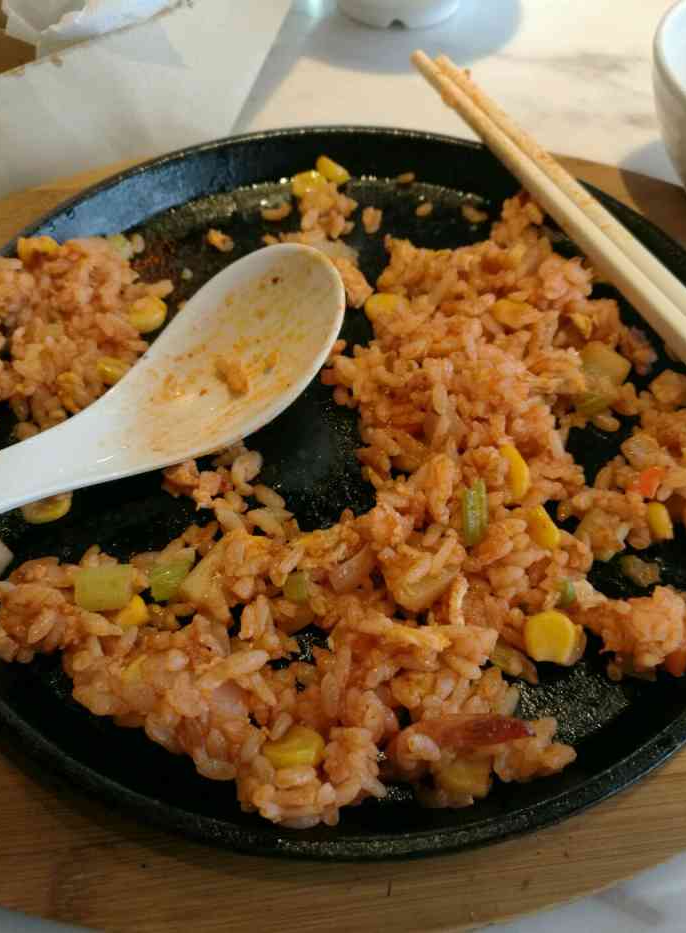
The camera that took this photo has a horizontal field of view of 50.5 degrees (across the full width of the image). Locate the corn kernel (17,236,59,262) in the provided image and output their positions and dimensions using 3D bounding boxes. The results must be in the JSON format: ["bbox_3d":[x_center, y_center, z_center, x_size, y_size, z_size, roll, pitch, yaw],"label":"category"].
[{"bbox_3d":[-0.087,-0.062,0.207,0.011,0.005,0.006,7,56,4],"label":"corn kernel"}]

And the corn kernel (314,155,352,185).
[{"bbox_3d":[-0.003,-0.097,0.238,0.011,0.005,0.007,39,80,8],"label":"corn kernel"}]

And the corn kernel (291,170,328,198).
[{"bbox_3d":[-0.010,-0.090,0.232,0.011,0.005,0.008,-15,57,-10],"label":"corn kernel"}]

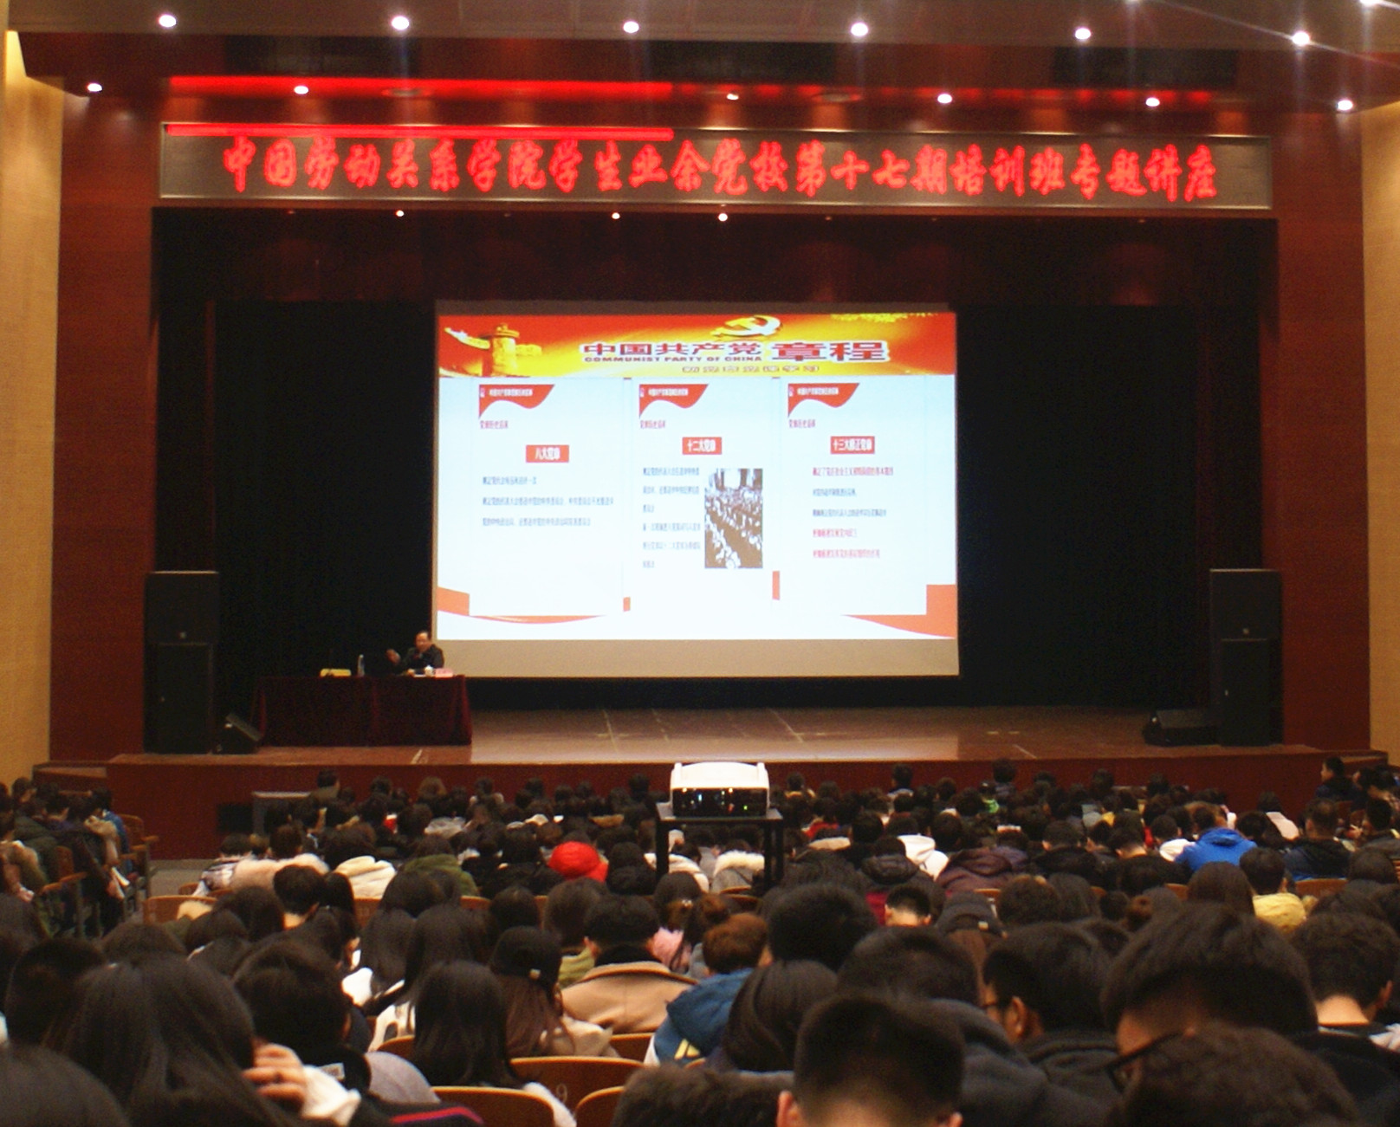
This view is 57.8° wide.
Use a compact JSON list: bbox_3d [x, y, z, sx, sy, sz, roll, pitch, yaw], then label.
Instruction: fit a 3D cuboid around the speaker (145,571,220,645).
[{"bbox_3d":[-5.460,0.477,13.476,0.700,0.760,0.560,0,-2,-10],"label":"speaker"}]

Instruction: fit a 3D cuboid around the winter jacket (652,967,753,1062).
[{"bbox_3d":[0.107,1.441,3.620,0.500,0.600,0.400,0,-2,3],"label":"winter jacket"}]

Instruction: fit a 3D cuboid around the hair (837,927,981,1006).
[{"bbox_3d":[0.315,0.646,1.920,0.210,0.190,0.220,0,-2,-2],"label":"hair"}]

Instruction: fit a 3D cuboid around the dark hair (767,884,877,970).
[{"bbox_3d":[0.233,0.726,2.420,0.205,0.200,0.220,0,-2,-2],"label":"dark hair"}]

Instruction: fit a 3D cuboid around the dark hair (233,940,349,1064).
[{"bbox_3d":[-0.664,0.713,2.060,0.190,0.205,0.215,0,-2,-2],"label":"dark hair"}]

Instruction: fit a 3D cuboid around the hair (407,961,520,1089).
[{"bbox_3d":[-0.502,0.999,2.700,0.220,0.310,0.240,0,-2,-2],"label":"hair"}]

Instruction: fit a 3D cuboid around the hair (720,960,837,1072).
[{"bbox_3d":[0.125,0.688,1.920,0.195,0.185,0.210,0,-2,-2],"label":"hair"}]

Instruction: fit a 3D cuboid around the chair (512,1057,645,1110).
[{"bbox_3d":[-0.360,1.790,3.580,0.500,0.920,0.580,0,-2,-2],"label":"chair"}]

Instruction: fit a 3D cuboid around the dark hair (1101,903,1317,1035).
[{"bbox_3d":[0.526,0.431,1.310,0.200,0.180,0.235,2,-3,-37],"label":"dark hair"}]

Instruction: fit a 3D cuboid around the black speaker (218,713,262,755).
[{"bbox_3d":[-4.820,1.784,13.350,0.450,0.410,0.520,0,-2,-9],"label":"black speaker"}]

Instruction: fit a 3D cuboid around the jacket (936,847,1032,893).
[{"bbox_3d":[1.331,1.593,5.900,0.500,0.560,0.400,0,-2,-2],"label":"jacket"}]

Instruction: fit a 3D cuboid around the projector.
[{"bbox_3d":[0.102,1.129,6.300,0.475,0.170,0.430,0,5,-2],"label":"projector"}]

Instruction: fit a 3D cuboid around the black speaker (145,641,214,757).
[{"bbox_3d":[-5.478,1.427,13.495,0.640,1.140,0.600,0,-2,-10],"label":"black speaker"}]

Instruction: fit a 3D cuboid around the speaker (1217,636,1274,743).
[{"bbox_3d":[5.947,1.410,13.998,0.600,1.140,0.600,0,-2,6],"label":"speaker"}]

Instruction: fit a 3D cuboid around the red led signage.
[{"bbox_3d":[0.290,-4.330,13.830,12.100,0.800,0.150,0,-2,-2],"label":"red led signage"}]

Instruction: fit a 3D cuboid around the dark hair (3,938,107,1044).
[{"bbox_3d":[-1.042,0.700,2.060,0.185,0.190,0.215,0,-2,-2],"label":"dark hair"}]

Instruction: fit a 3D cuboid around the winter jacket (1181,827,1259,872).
[{"bbox_3d":[2.957,1.798,7.250,0.500,0.580,0.420,0,-2,-2],"label":"winter jacket"}]

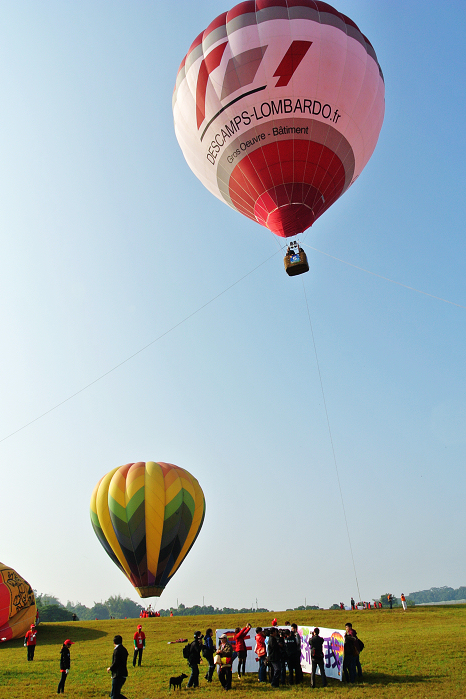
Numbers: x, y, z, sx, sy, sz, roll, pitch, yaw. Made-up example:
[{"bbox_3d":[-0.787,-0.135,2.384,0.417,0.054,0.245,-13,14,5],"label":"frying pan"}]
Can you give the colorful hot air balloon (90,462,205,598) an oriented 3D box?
[{"bbox_3d":[-12.138,25.940,76.356,17.000,18.500,17.000,-5,-26,-2],"label":"colorful hot air balloon"}]

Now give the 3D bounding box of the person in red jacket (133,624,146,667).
[{"bbox_3d":[-4.425,13.943,24.686,0.560,1.709,0.360,9,-28,-20],"label":"person in red jacket"}]

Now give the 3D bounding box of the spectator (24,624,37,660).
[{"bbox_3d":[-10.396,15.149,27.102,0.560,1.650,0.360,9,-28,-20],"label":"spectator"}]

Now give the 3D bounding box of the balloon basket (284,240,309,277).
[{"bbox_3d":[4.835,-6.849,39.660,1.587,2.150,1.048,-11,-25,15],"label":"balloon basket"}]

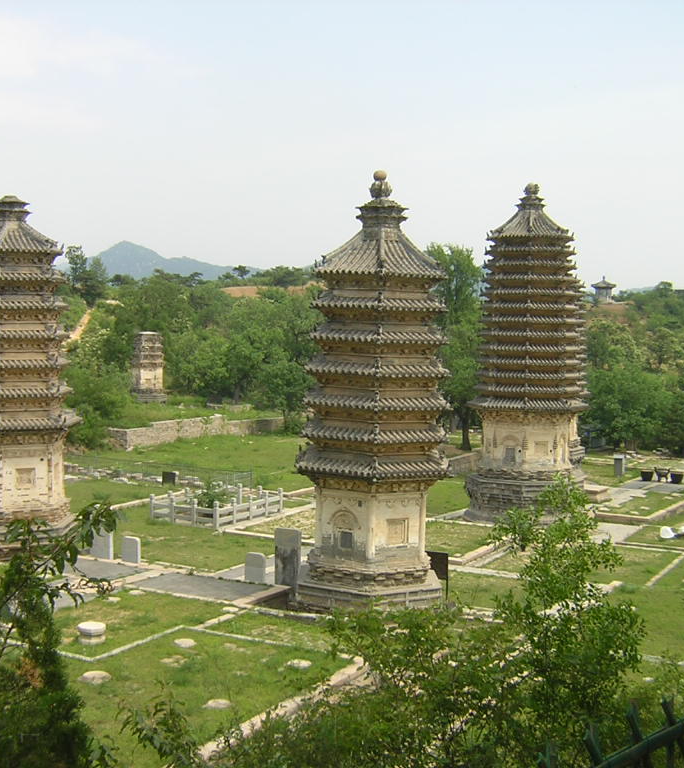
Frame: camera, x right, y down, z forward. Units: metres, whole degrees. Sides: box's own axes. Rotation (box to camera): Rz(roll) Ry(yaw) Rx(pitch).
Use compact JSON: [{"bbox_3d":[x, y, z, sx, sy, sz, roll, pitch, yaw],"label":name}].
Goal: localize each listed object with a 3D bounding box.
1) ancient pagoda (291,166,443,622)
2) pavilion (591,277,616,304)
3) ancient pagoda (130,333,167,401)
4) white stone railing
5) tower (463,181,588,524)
[{"bbox_3d":[1.113,0.101,35.962,5.643,14.505,4.887,2,3,29],"label":"ancient pagoda"},{"bbox_3d":[54.024,-19.316,220.000,5.200,5.785,5.000,2,3,29],"label":"pavilion"},{"bbox_3d":[-17.626,-1.503,97.000,3.100,6.558,3.000,2,3,29],"label":"ancient pagoda"},{"bbox_3d":[-6.067,5.853,52.393,4.248,1.283,5.752,2,3,29],"label":"white stone railing"},{"bbox_3d":[9.791,-1.928,55.697,5.732,16.991,5.732,2,3,29],"label":"tower"}]

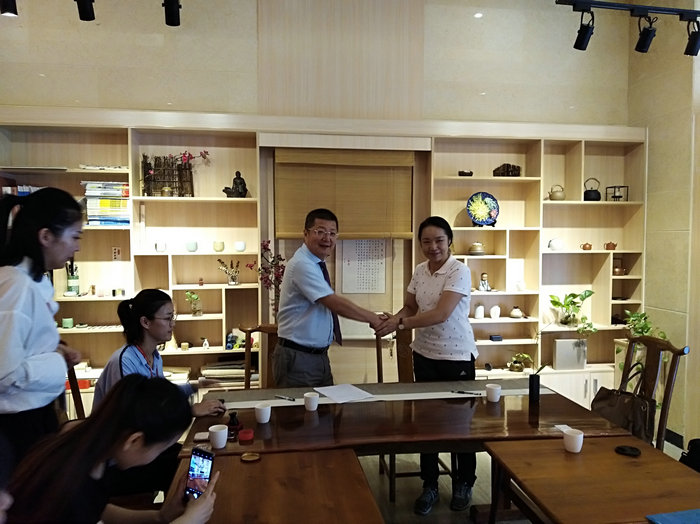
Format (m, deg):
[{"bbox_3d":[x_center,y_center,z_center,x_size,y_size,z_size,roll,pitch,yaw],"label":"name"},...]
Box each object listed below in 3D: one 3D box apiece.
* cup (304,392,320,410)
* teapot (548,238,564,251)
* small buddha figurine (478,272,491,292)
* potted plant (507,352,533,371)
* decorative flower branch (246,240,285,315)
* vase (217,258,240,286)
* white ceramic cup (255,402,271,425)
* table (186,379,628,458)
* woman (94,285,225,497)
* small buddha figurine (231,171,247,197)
[{"bbox_3d":[-0.182,0.665,2.503,0.075,0.074,0.075,0,2,0],"label":"cup"},{"bbox_3d":[1.701,-0.142,4.327,0.123,0.098,0.096,0,2,-9],"label":"teapot"},{"bbox_3d":[1.065,0.161,4.136,0.085,0.142,0.080,0,3,-9],"label":"small buddha figurine"},{"bbox_3d":[1.339,0.787,4.144,0.190,0.137,0.140,0,3,-9],"label":"potted plant"},{"bbox_3d":[-0.577,0.138,3.722,0.313,0.606,0.222,0,2,-9],"label":"decorative flower branch"},{"bbox_3d":[-0.881,0.076,3.823,0.151,0.187,0.110,0,3,-9],"label":"vase"},{"bbox_3d":[-0.381,0.670,2.315,0.072,0.075,0.072,0,3,-9],"label":"white ceramic cup"},{"bbox_3d":[0.224,1.085,2.525,1.838,0.768,0.838,0,2,-9],"label":"table"},{"bbox_3d":[-0.886,0.800,2.456,0.670,1.290,0.520,0,3,5],"label":"woman"},{"bbox_3d":[-0.829,-0.582,3.908,0.121,0.192,0.101,0,2,-9],"label":"small buddha figurine"}]

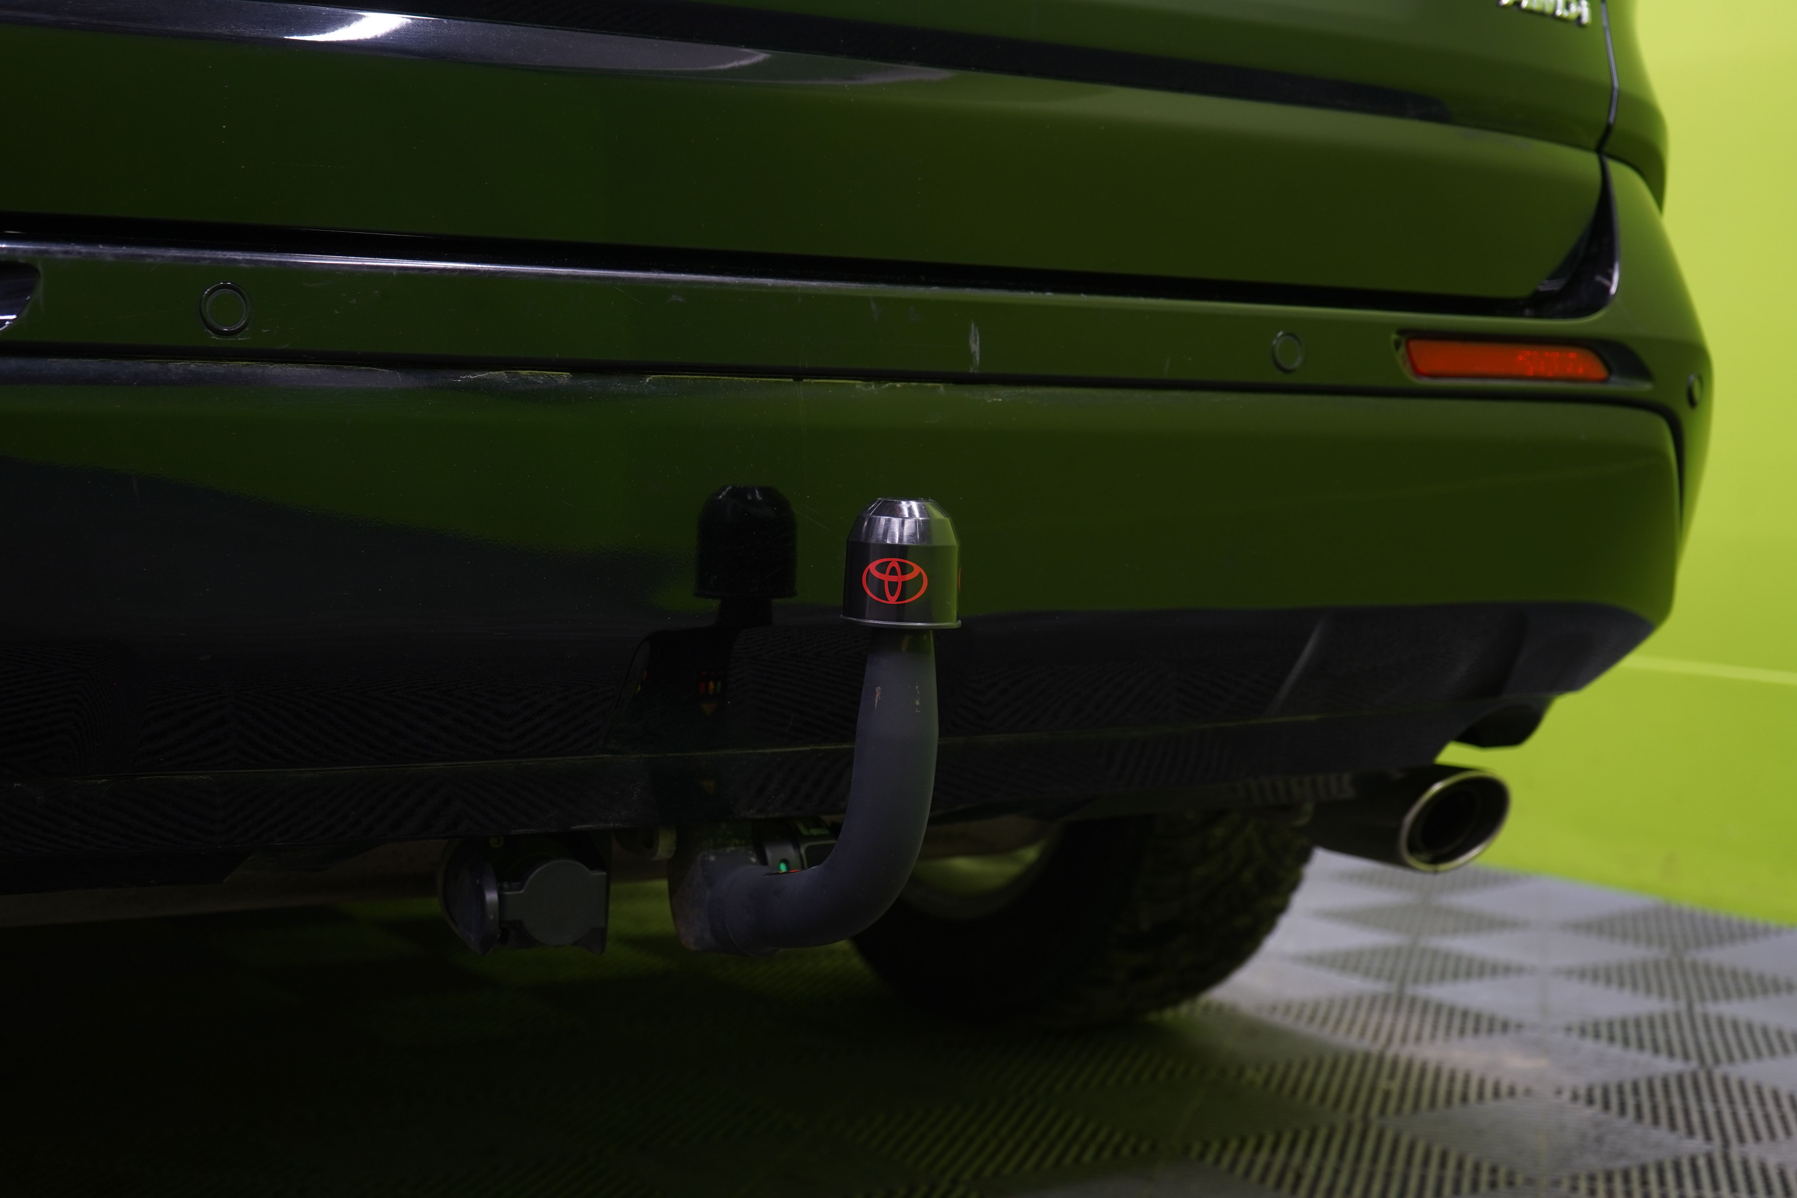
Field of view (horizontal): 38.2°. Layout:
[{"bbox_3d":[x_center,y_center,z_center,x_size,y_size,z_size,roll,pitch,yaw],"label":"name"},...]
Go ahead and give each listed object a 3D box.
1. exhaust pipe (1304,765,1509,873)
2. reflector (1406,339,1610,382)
[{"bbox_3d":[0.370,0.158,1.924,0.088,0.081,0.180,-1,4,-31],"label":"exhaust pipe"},{"bbox_3d":[0.416,-0.163,1.781,0.204,0.027,0.024,-1,4,-36],"label":"reflector"}]

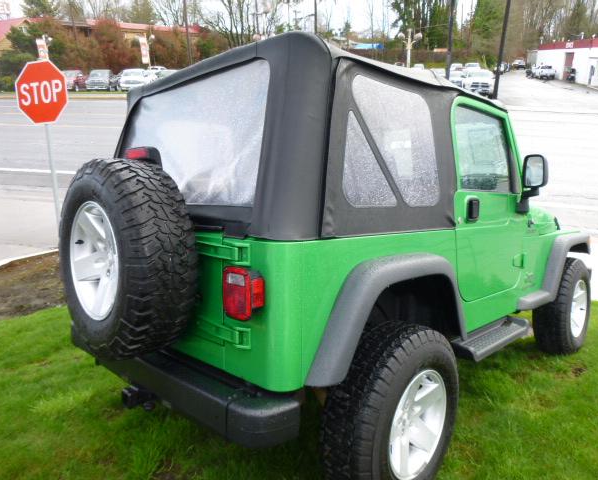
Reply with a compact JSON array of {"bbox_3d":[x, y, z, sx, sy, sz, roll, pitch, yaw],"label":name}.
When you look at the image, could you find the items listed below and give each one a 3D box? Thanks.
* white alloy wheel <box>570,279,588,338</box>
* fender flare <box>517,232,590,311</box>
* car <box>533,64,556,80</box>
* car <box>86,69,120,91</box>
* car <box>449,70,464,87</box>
[{"bbox_3d":[2.046,0.521,3.556,0.200,0.430,0.430,3,7,44],"label":"white alloy wheel"},{"bbox_3d":[1.792,0.156,3.234,0.150,0.435,1.490,3,7,44],"label":"fender flare"},{"bbox_3d":[31.267,-21.408,59.000,1.900,1.800,5.000,7,22,20],"label":"car"},{"bbox_3d":[-18.373,-15.187,43.217,1.850,1.700,4.700,-4,21,-11],"label":"car"},{"bbox_3d":[12.701,-13.275,39.170,1.850,1.650,4.800,5,21,12],"label":"car"}]

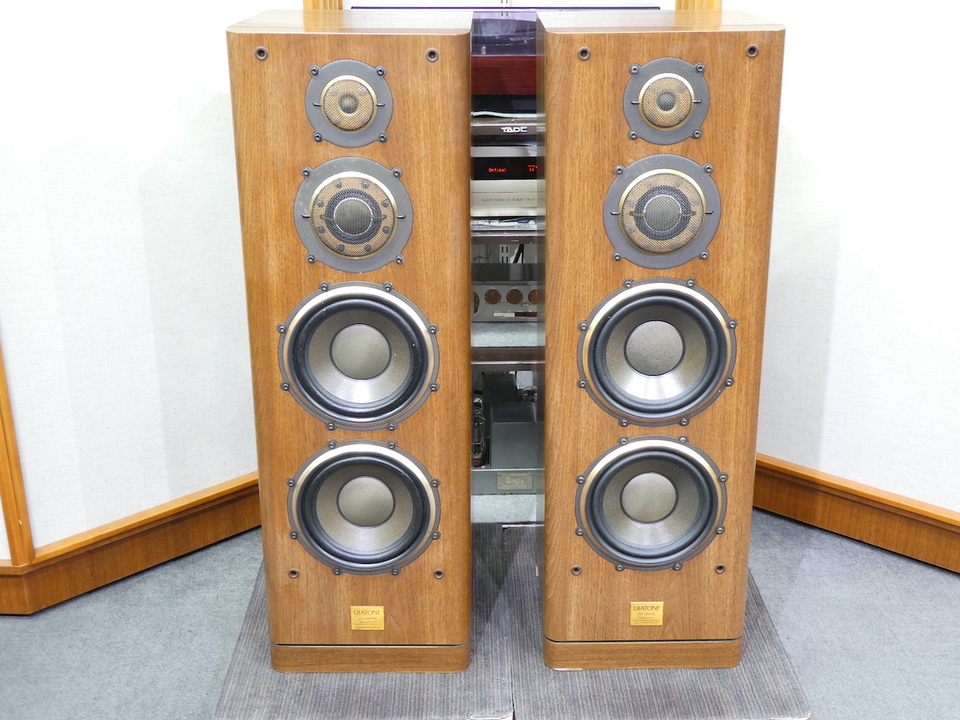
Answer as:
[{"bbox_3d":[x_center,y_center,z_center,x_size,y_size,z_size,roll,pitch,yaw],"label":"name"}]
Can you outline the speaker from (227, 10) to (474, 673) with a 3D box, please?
[{"bbox_3d":[-0.173,-0.021,1.745,0.317,0.981,0.348,0,22,0],"label":"speaker"}]

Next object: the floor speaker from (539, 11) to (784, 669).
[{"bbox_3d":[0.257,-0.026,1.761,0.317,0.981,0.348,-1,21,1],"label":"floor speaker"}]

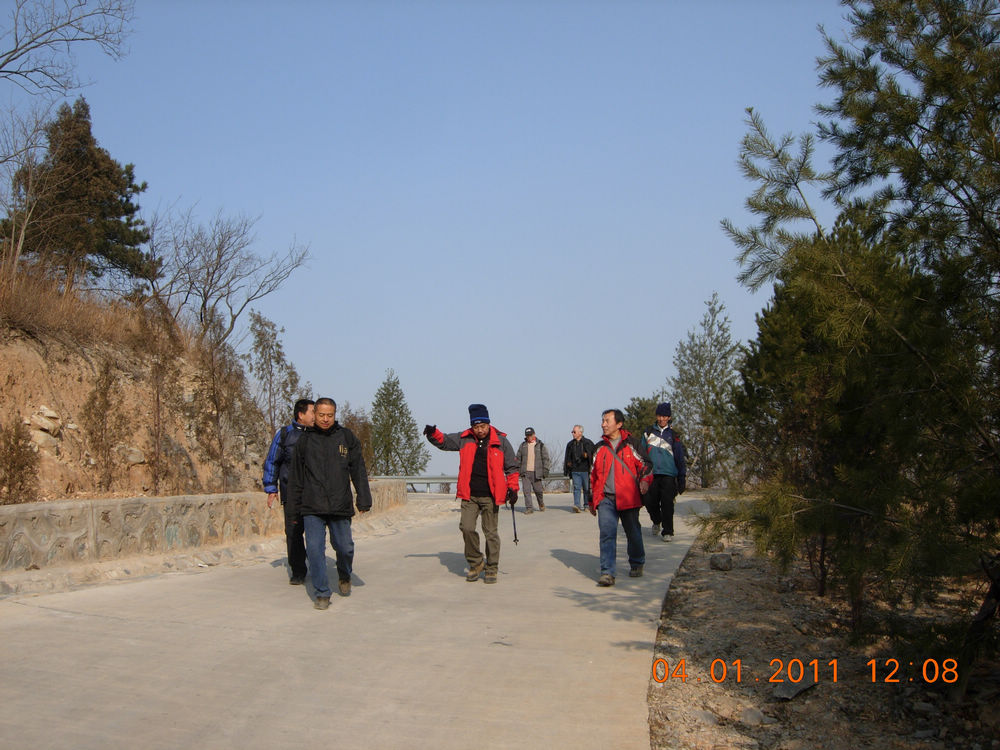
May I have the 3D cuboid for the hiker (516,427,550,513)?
[{"bbox_3d":[0.670,1.882,20.500,0.650,1.700,0.450,0,-3,9],"label":"hiker"}]

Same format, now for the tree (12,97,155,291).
[{"bbox_3d":[-8.048,-3.452,20.000,2.810,3.810,2.600,0,-2,0],"label":"tree"}]

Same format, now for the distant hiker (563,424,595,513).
[{"bbox_3d":[1.540,1.839,20.400,0.630,1.720,0.450,-1,-3,11],"label":"distant hiker"}]

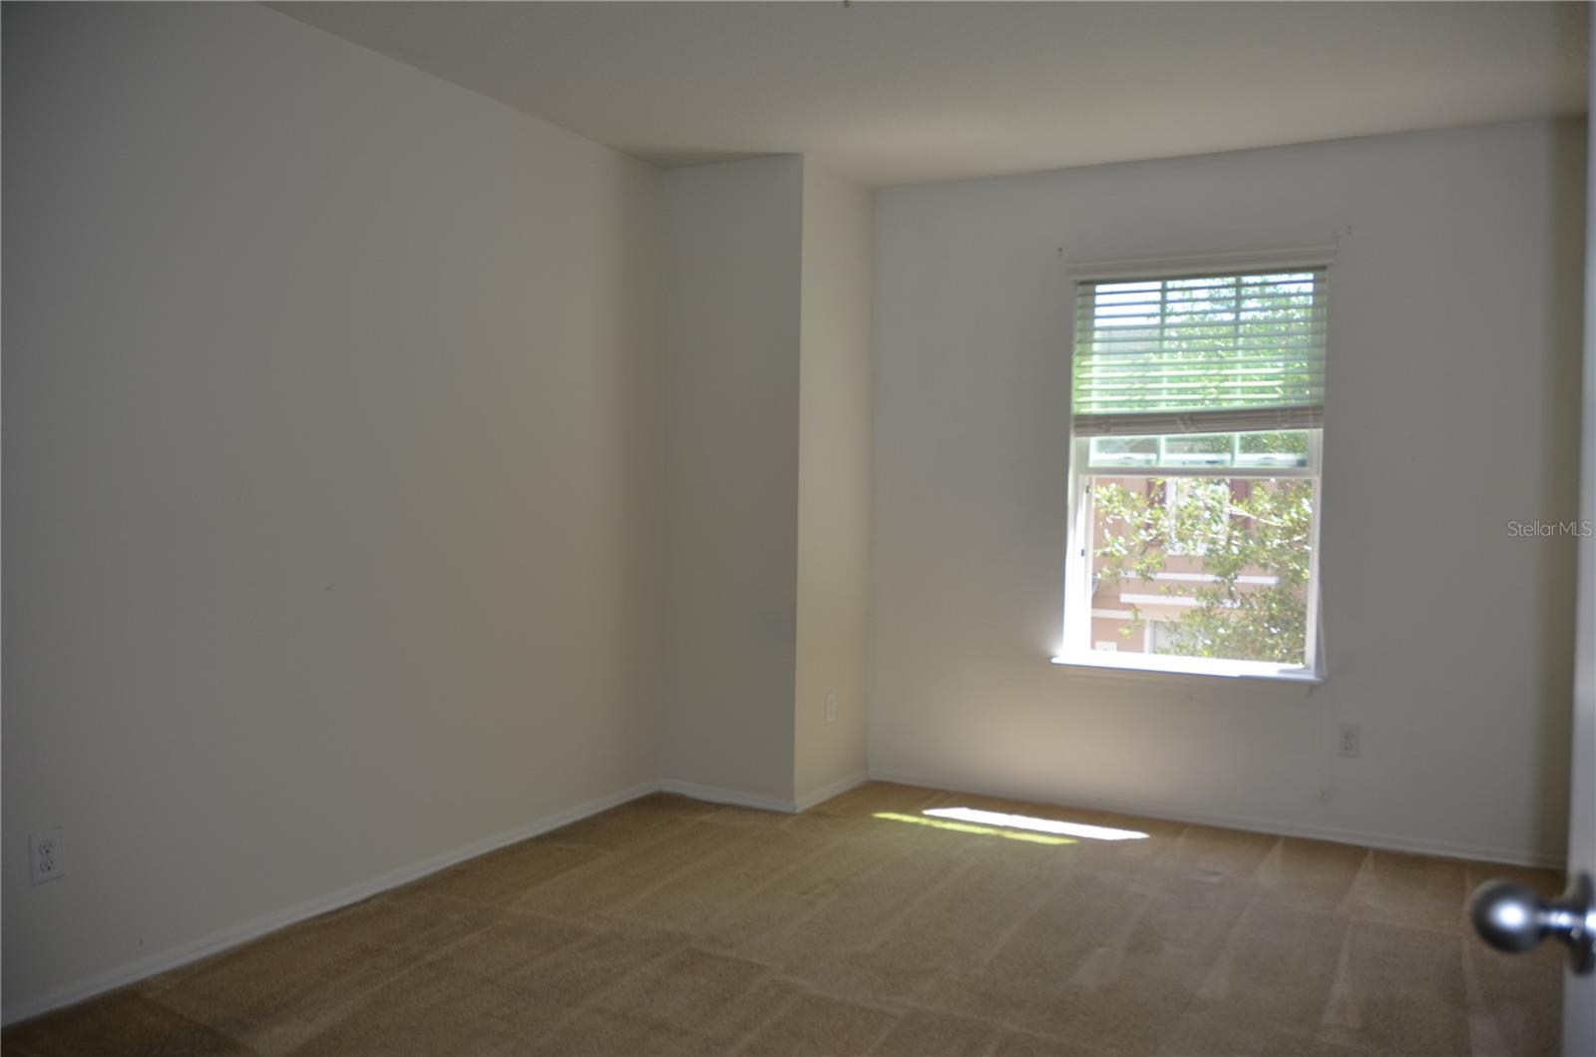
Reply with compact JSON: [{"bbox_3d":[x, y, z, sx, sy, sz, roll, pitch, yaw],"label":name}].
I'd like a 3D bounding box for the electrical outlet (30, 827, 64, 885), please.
[{"bbox_3d":[-1.662,0.726,2.649,0.009,0.115,0.071,2,2,28],"label":"electrical outlet"}]

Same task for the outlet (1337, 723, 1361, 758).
[{"bbox_3d":[1.893,0.729,4.103,0.071,0.115,0.009,2,2,28],"label":"outlet"}]

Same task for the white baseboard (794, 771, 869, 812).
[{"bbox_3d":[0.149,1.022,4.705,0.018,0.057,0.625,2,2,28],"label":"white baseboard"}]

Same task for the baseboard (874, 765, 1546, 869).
[{"bbox_3d":[1.387,1.046,4.377,2.540,0.057,0.018,2,2,28],"label":"baseboard"}]

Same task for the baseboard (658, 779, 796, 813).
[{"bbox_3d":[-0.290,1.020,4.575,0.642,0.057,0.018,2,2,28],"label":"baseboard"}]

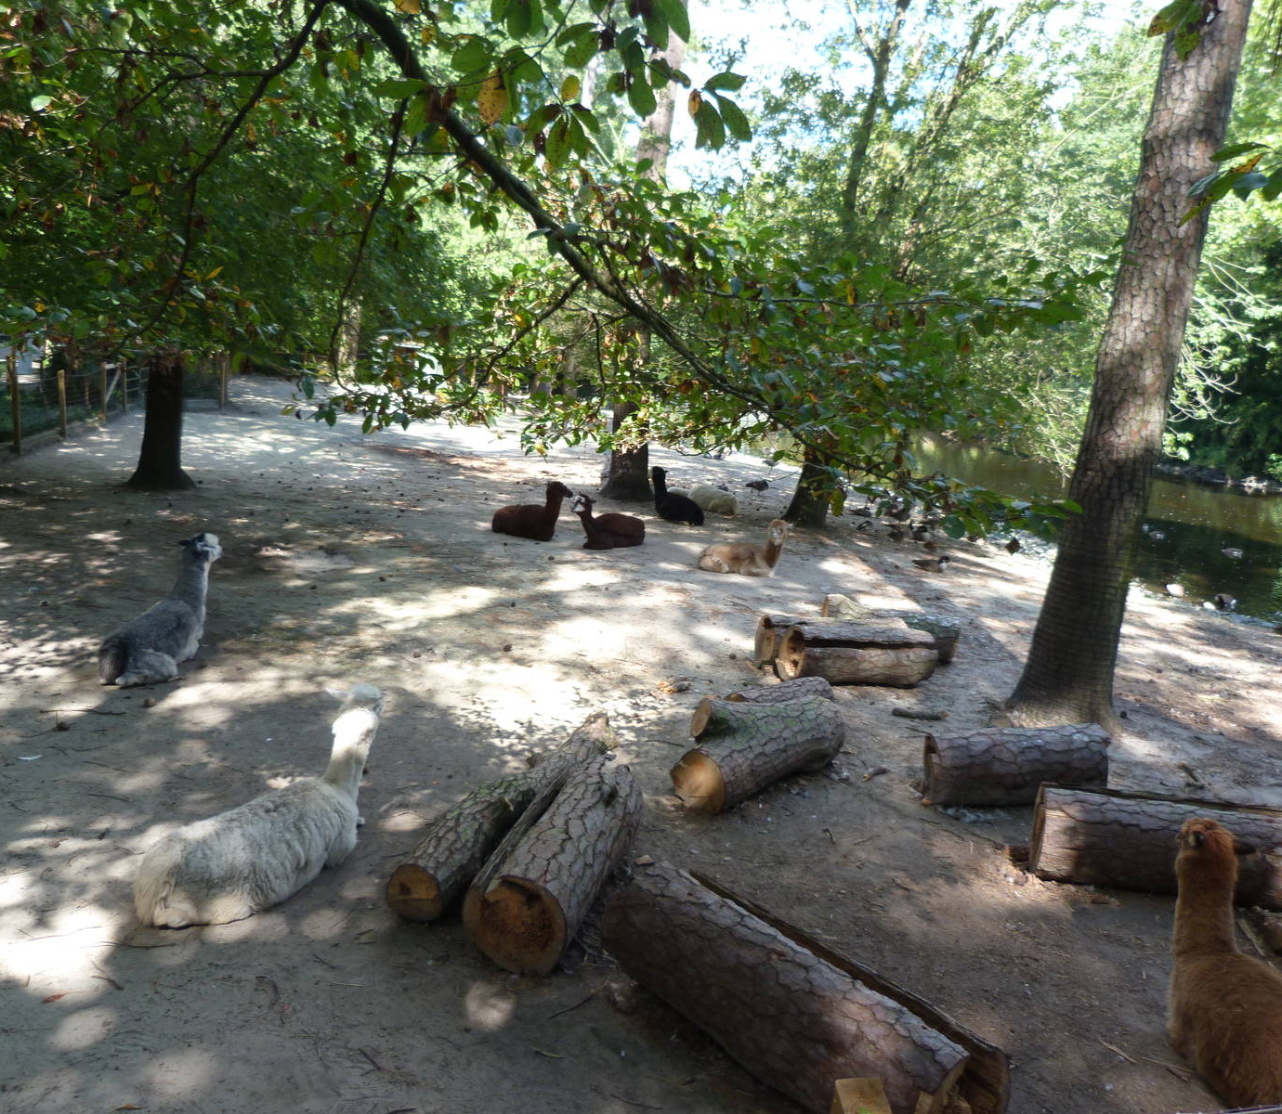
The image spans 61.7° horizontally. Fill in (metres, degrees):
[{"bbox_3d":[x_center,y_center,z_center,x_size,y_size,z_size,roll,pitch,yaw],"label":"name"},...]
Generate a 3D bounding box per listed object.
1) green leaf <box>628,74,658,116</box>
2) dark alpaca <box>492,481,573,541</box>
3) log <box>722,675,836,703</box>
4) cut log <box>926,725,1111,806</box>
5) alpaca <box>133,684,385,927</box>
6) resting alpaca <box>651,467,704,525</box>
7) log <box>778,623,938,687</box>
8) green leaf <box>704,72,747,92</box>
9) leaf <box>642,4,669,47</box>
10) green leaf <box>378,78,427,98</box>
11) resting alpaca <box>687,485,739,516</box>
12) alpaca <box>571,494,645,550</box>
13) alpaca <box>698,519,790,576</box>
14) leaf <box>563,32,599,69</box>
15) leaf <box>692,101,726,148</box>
[{"bbox_3d":[0.002,-0.903,2.100,0.054,0.083,0.030,2,11,-3],"label":"green leaf"},{"bbox_3d":[-1.598,-0.730,15.667,1.120,0.860,0.500,8,12,24],"label":"dark alpaca"},{"bbox_3d":[0.950,1.035,7.462,0.850,0.300,0.310,-4,13,-33],"label":"log"},{"bbox_3d":[2.529,1.364,7.274,1.150,0.455,0.455,2,11,-9],"label":"cut log"},{"bbox_3d":[-1.915,1.171,5.517,0.520,0.970,1.120,11,14,35],"label":"alpaca"},{"bbox_3d":[0.573,-1.001,16.665,0.420,0.860,1.000,-7,15,-43],"label":"resting alpaca"},{"bbox_3d":[1.948,0.845,9.692,1.240,0.480,0.480,2,11,-7],"label":"log"},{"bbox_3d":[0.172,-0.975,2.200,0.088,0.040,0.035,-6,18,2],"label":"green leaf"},{"bbox_3d":[0.028,-1.040,2.100,0.052,0.085,0.030,2,11,-6],"label":"leaf"},{"bbox_3d":[-0.489,-0.963,2.200,0.107,0.040,0.035,0,18,0],"label":"green leaf"},{"bbox_3d":[1.168,-1.032,17.902,1.000,0.500,0.450,11,13,37],"label":"resting alpaca"},{"bbox_3d":[-0.431,-0.531,14.238,1.000,0.710,0.420,-2,12,-25],"label":"alpaca"},{"bbox_3d":[1.196,-0.202,12.981,1.080,0.700,0.420,7,11,21],"label":"alpaca"},{"bbox_3d":[-0.123,-1.039,2.200,0.054,0.090,0.030,39,-6,-4],"label":"leaf"},{"bbox_3d":[0.139,-0.886,2.200,0.056,0.105,0.025,-13,-6,1],"label":"leaf"}]

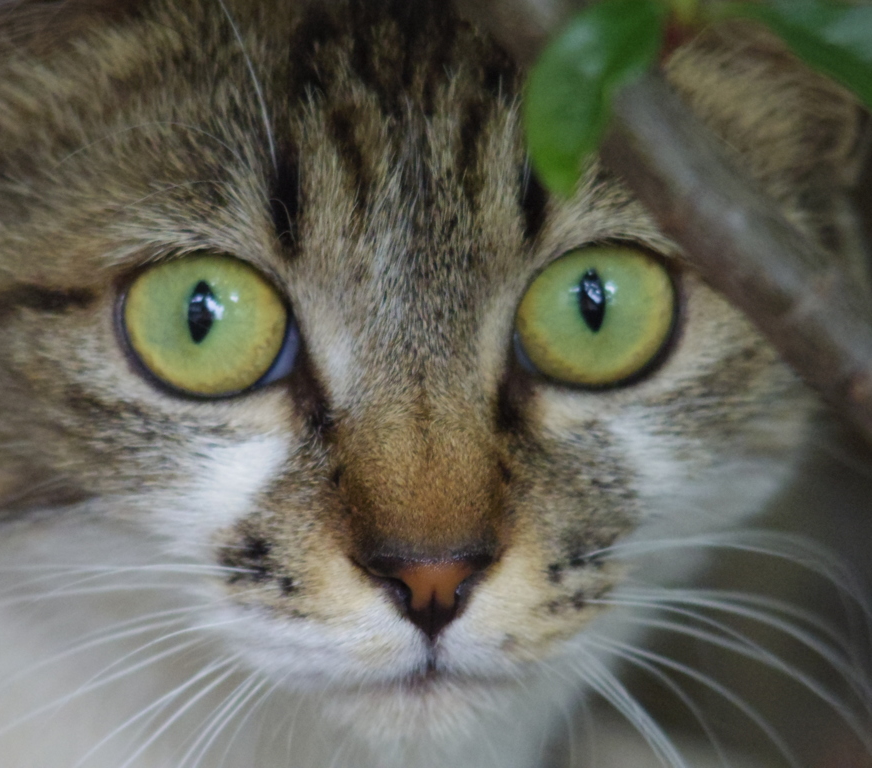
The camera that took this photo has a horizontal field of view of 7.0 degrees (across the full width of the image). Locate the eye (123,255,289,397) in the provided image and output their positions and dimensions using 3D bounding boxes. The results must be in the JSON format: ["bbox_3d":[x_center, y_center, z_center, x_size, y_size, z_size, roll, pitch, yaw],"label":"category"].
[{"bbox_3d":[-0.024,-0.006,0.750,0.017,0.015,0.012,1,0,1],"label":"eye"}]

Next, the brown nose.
[{"bbox_3d":[-0.001,0.022,0.728,0.013,0.009,0.010,1,3,-4],"label":"brown nose"}]

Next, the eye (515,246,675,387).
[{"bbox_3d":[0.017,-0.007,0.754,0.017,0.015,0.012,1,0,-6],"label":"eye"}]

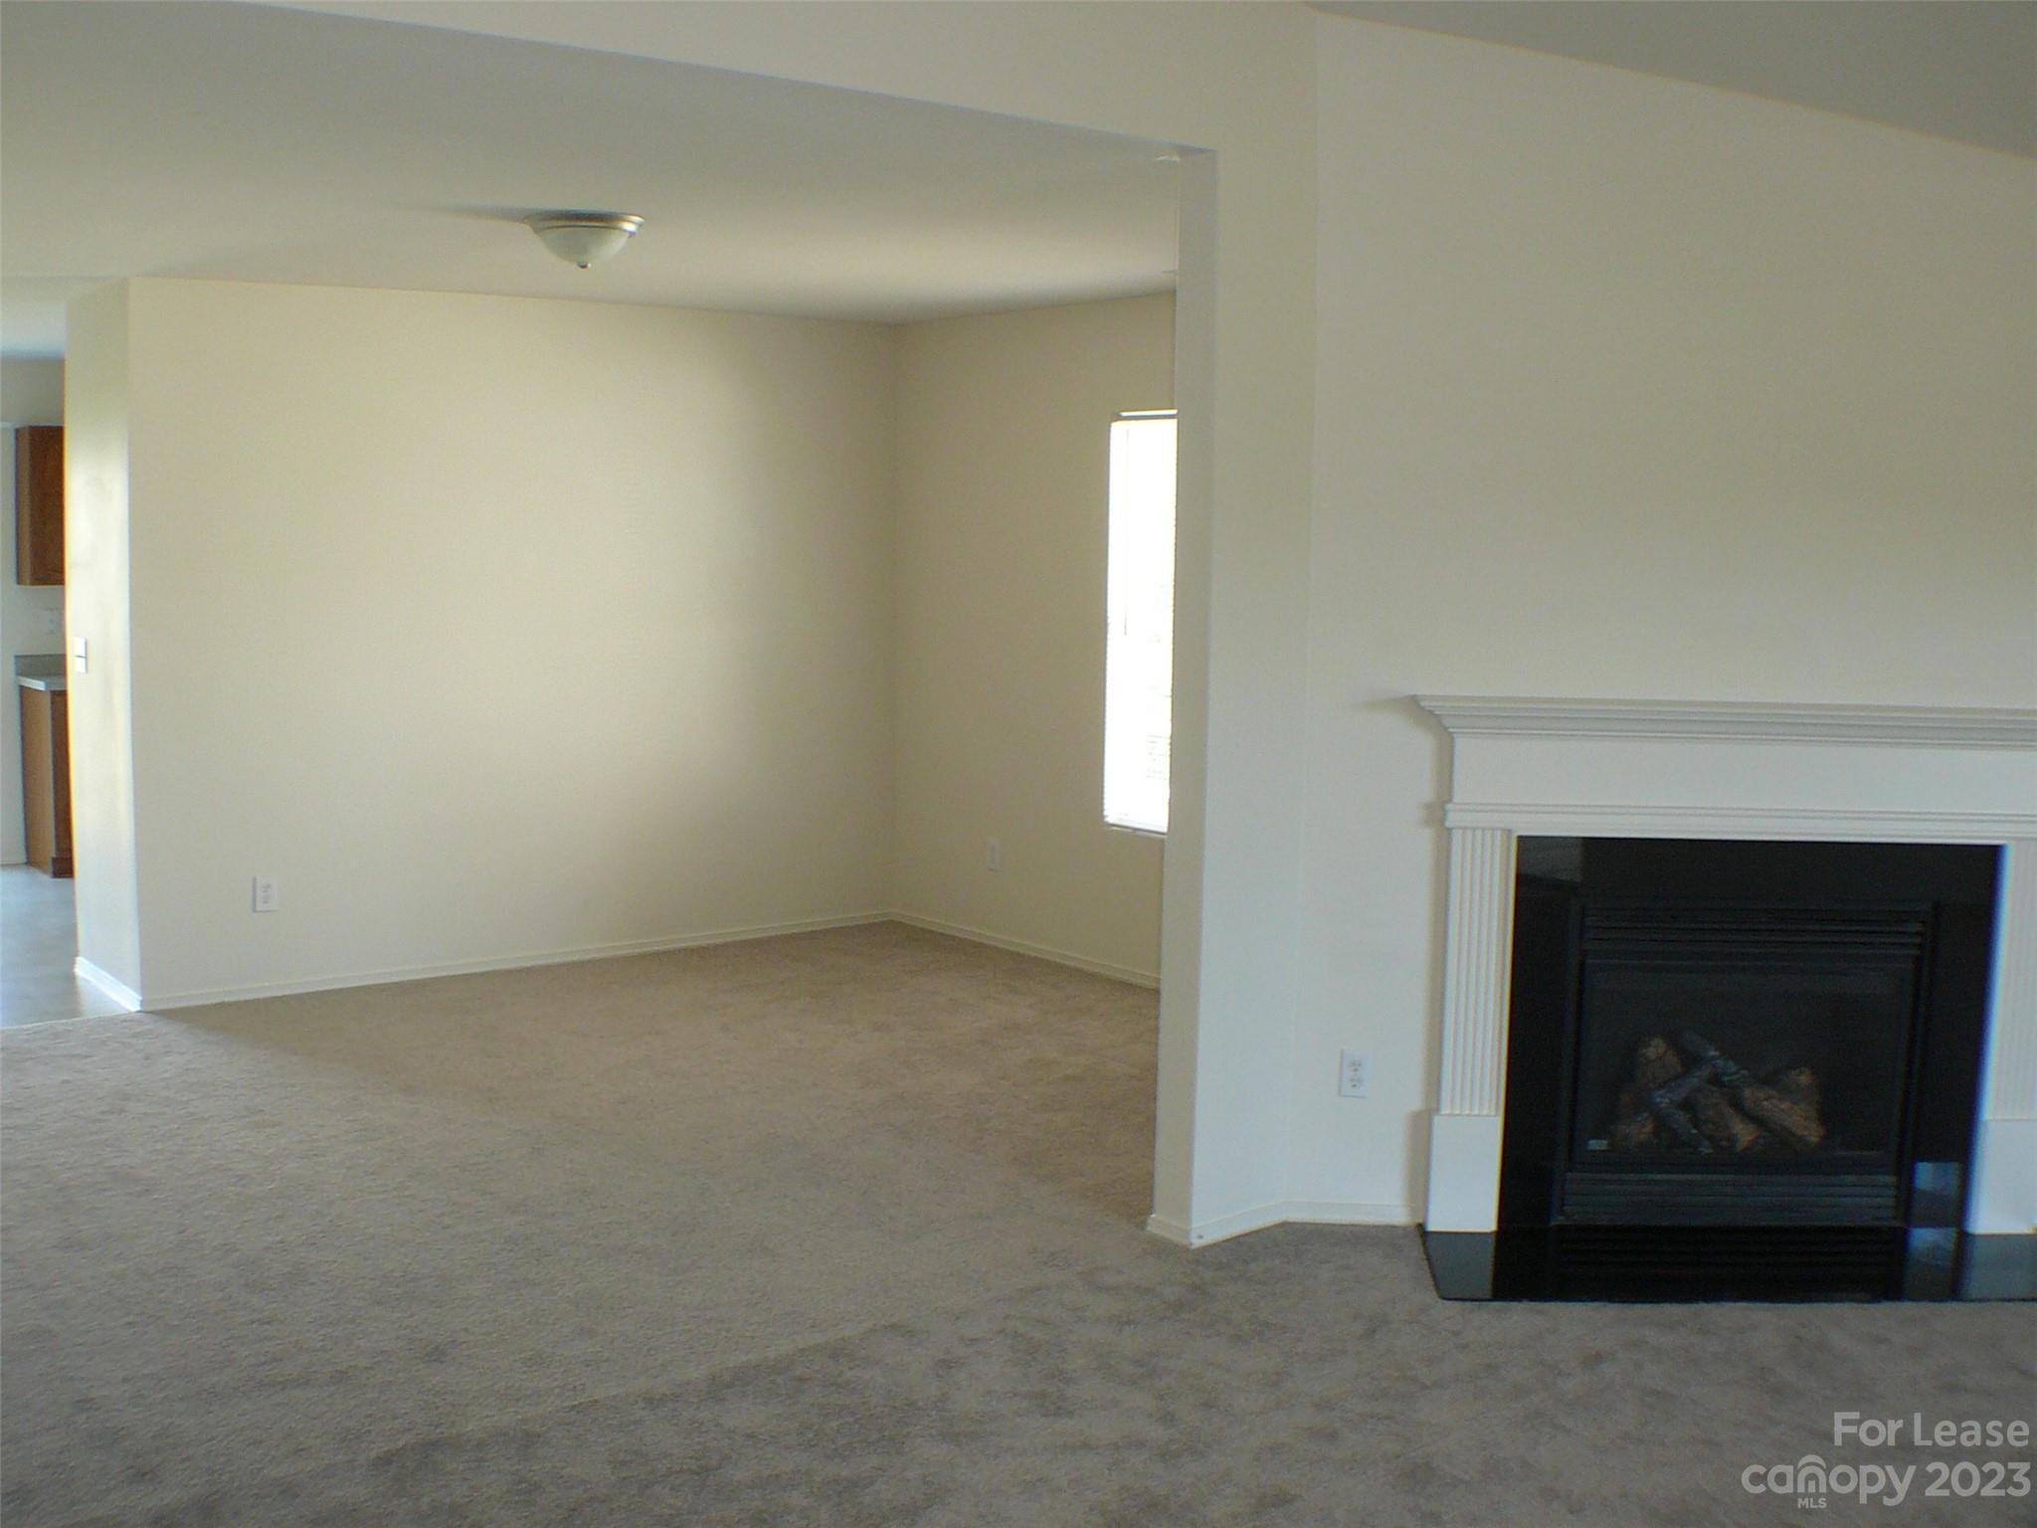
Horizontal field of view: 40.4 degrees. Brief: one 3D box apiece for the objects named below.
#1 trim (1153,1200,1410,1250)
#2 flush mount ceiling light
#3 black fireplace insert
[{"bbox_3d":[0.600,1.058,6.330,0.620,0.060,0.220,1,6,3],"label":"trim"},{"bbox_3d":[-1.135,-1.363,7.220,0.315,0.130,0.315,1,6,3],"label":"flush mount ceiling light"},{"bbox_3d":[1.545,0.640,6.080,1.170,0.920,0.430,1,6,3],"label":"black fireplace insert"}]

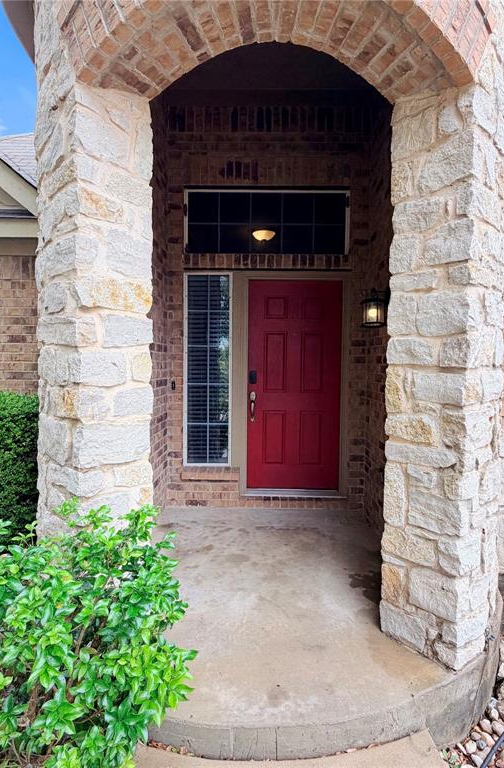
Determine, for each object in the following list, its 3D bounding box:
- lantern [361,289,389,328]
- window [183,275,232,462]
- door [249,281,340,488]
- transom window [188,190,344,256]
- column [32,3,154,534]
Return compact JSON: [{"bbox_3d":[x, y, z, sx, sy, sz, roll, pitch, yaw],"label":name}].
[{"bbox_3d":[0.985,-0.605,3.310,0.210,0.320,0.190,1,3,1],"label":"lantern"},{"bbox_3d":[-0.427,-0.128,4.006,0.460,1.840,0.090,1,3,1],"label":"window"},{"bbox_3d":[0.402,0.017,4.026,0.910,2.030,0.060,1,3,1],"label":"door"},{"bbox_3d":[0.130,-1.516,3.926,1.540,0.600,0.090,1,3,1],"label":"transom window"},{"bbox_3d":[-0.829,-0.262,2.191,0.430,3.140,0.480,-2,4,-44],"label":"column"}]

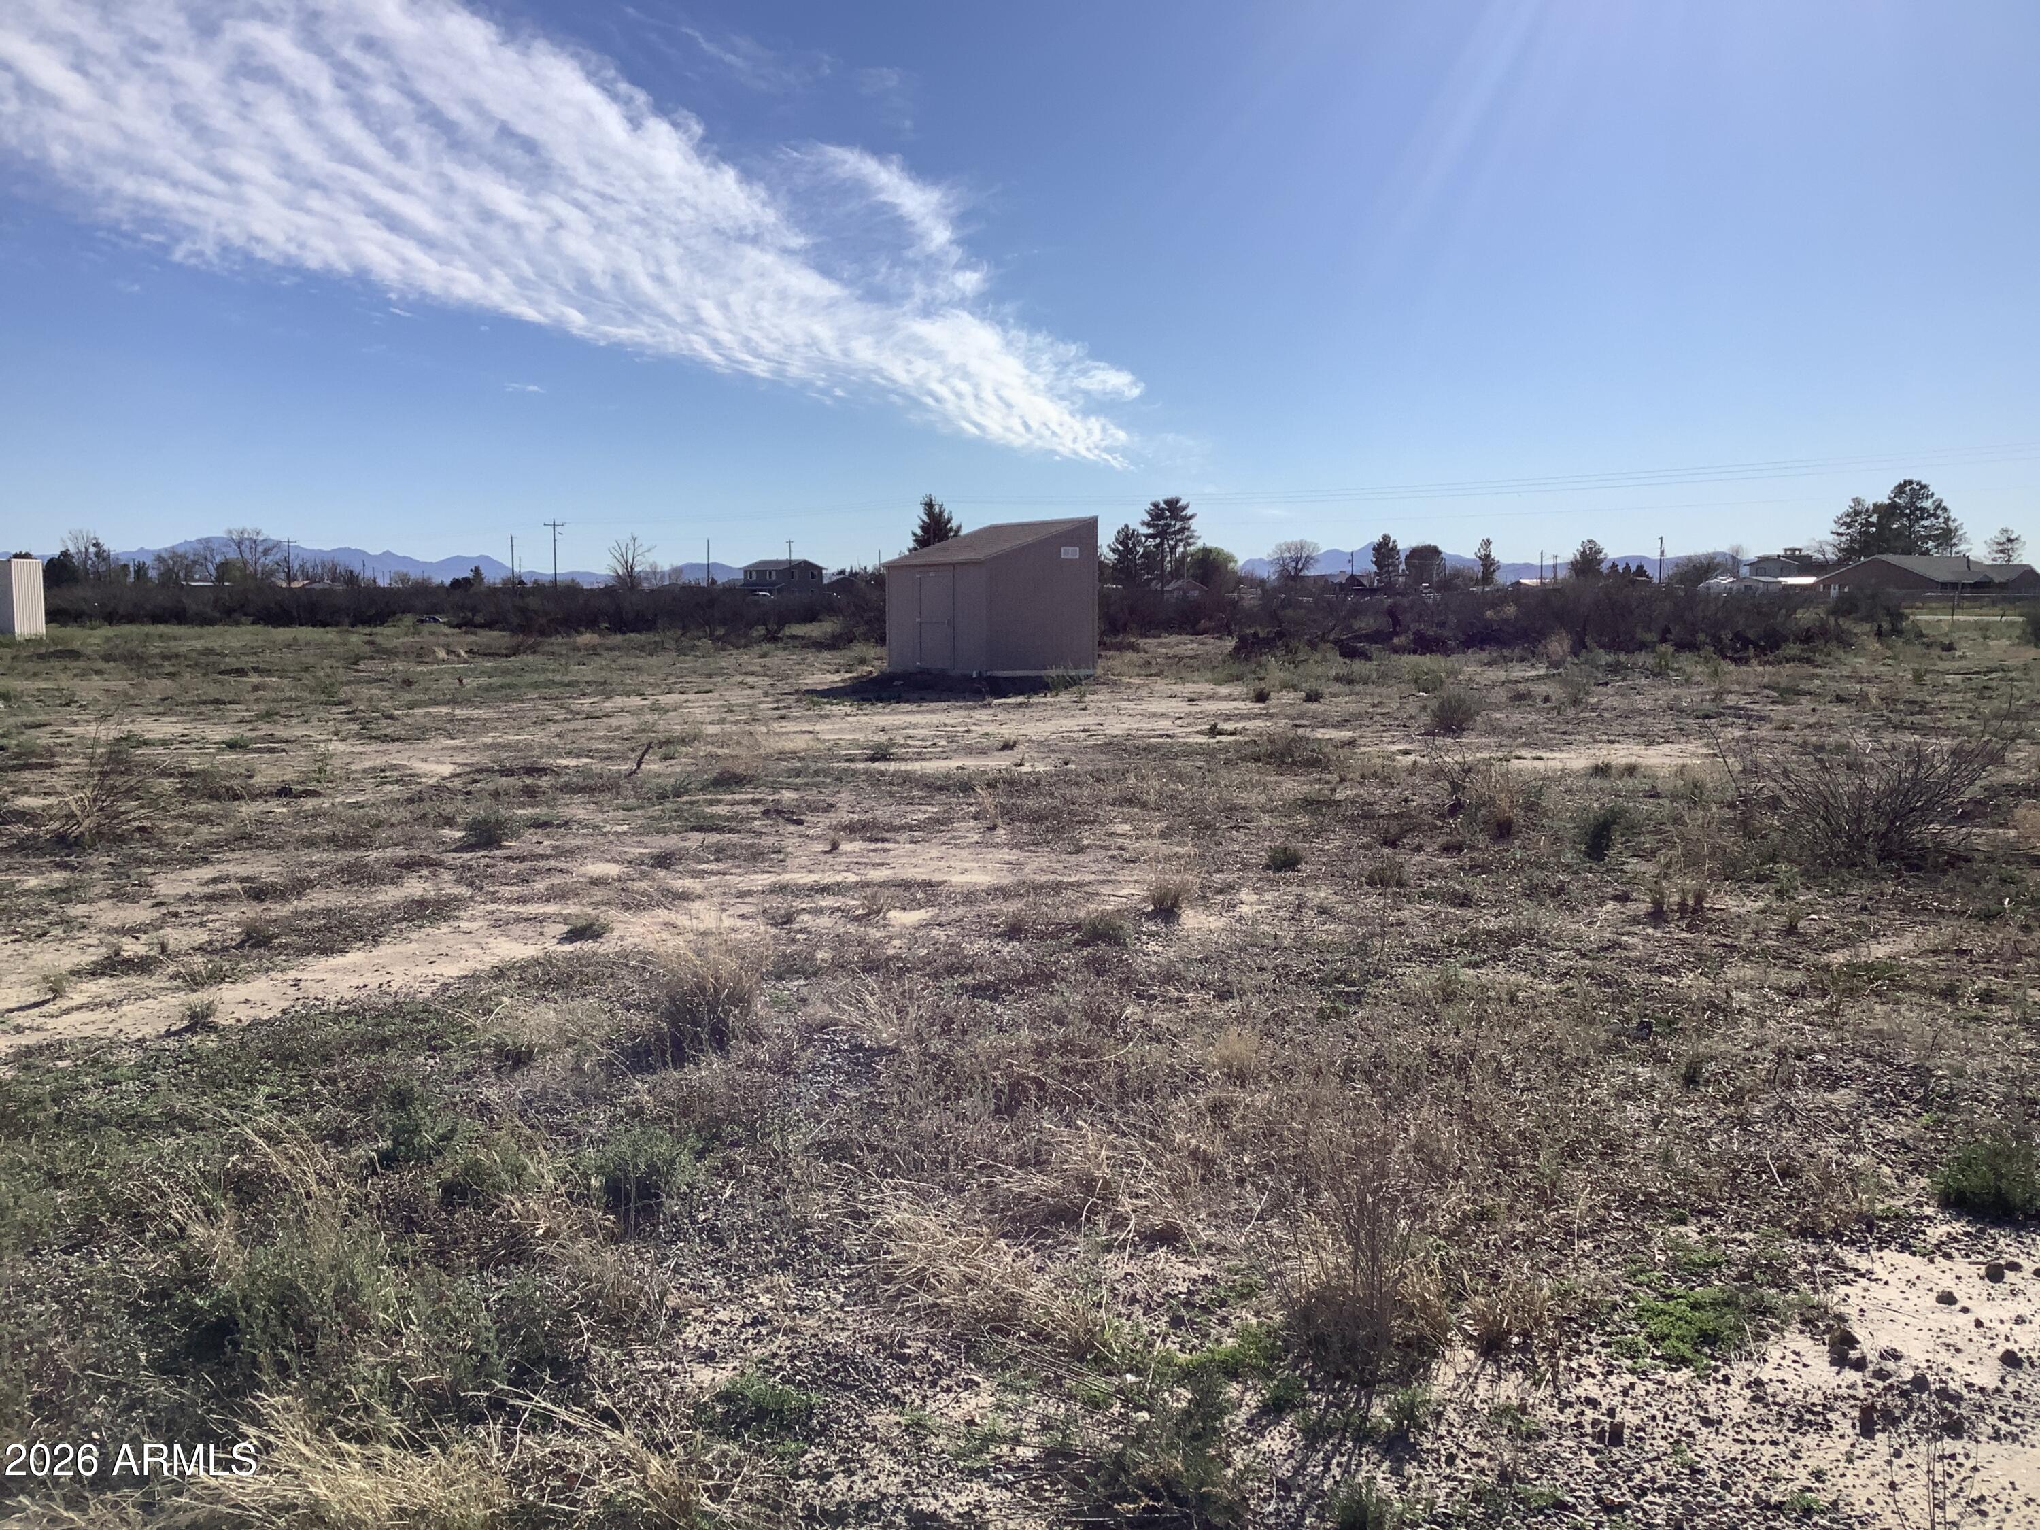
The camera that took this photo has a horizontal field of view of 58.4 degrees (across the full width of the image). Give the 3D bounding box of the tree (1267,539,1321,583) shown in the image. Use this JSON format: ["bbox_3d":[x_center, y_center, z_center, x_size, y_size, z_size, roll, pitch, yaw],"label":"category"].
[{"bbox_3d":[37.689,-26.995,250.772,7.669,8.420,7.286,1,6,8],"label":"tree"}]

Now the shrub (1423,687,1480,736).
[{"bbox_3d":[4.777,-0.600,20.145,0.598,0.533,0.568,1,6,13],"label":"shrub"}]

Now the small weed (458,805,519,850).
[{"bbox_3d":[-3.141,0.367,10.787,0.320,0.200,0.280,0,6,0],"label":"small weed"}]

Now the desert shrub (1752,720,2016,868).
[{"bbox_3d":[4.830,0.143,10.246,1.320,0.750,1.100,0,6,0],"label":"desert shrub"}]

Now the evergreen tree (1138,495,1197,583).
[{"bbox_3d":[17.525,-25.539,215.416,6.596,12.369,6.266,0,6,5],"label":"evergreen tree"}]

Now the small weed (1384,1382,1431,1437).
[{"bbox_3d":[0.699,1.152,3.287,0.080,0.075,0.070,0,6,0],"label":"small weed"}]

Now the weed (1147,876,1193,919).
[{"bbox_3d":[0.748,0.648,9.115,0.231,0.185,0.219,0,6,5],"label":"weed"}]

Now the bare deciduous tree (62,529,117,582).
[{"bbox_3d":[-117.730,-25.272,230.655,6.653,8.885,6.320,-3,6,-27],"label":"bare deciduous tree"}]

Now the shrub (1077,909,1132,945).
[{"bbox_3d":[0.386,0.739,8.417,0.250,0.140,0.237,0,6,3],"label":"shrub"}]

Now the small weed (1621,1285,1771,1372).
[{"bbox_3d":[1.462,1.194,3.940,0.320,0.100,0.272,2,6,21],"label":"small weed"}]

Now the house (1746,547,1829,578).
[{"bbox_3d":[114.741,-28.776,273.501,11.500,7.800,9.500,0,6,0],"label":"house"}]

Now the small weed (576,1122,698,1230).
[{"bbox_3d":[-0.981,1.048,4.676,0.315,0.249,0.299,-1,6,-12],"label":"small weed"}]

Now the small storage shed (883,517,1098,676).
[{"bbox_3d":[-0.517,-3.114,33.024,2.493,2.750,3.232,-4,7,-37],"label":"small storage shed"}]

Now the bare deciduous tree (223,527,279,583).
[{"bbox_3d":[-98.460,-25.634,233.618,6.900,9.200,6.500,0,6,0],"label":"bare deciduous tree"}]

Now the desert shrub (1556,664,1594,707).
[{"bbox_3d":[7.194,-1.028,23.639,0.450,0.510,0.420,0,6,0],"label":"desert shrub"}]

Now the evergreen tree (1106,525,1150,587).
[{"bbox_3d":[12.720,-23.945,215.571,5.276,9.165,5.013,0,6,3],"label":"evergreen tree"}]

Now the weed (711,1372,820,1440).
[{"bbox_3d":[-0.462,1.157,3.319,0.195,0.060,0.160,0,6,0],"label":"weed"}]

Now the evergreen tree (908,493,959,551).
[{"bbox_3d":[-7.335,-18.157,153.968,5.000,9.600,5.000,0,6,0],"label":"evergreen tree"}]

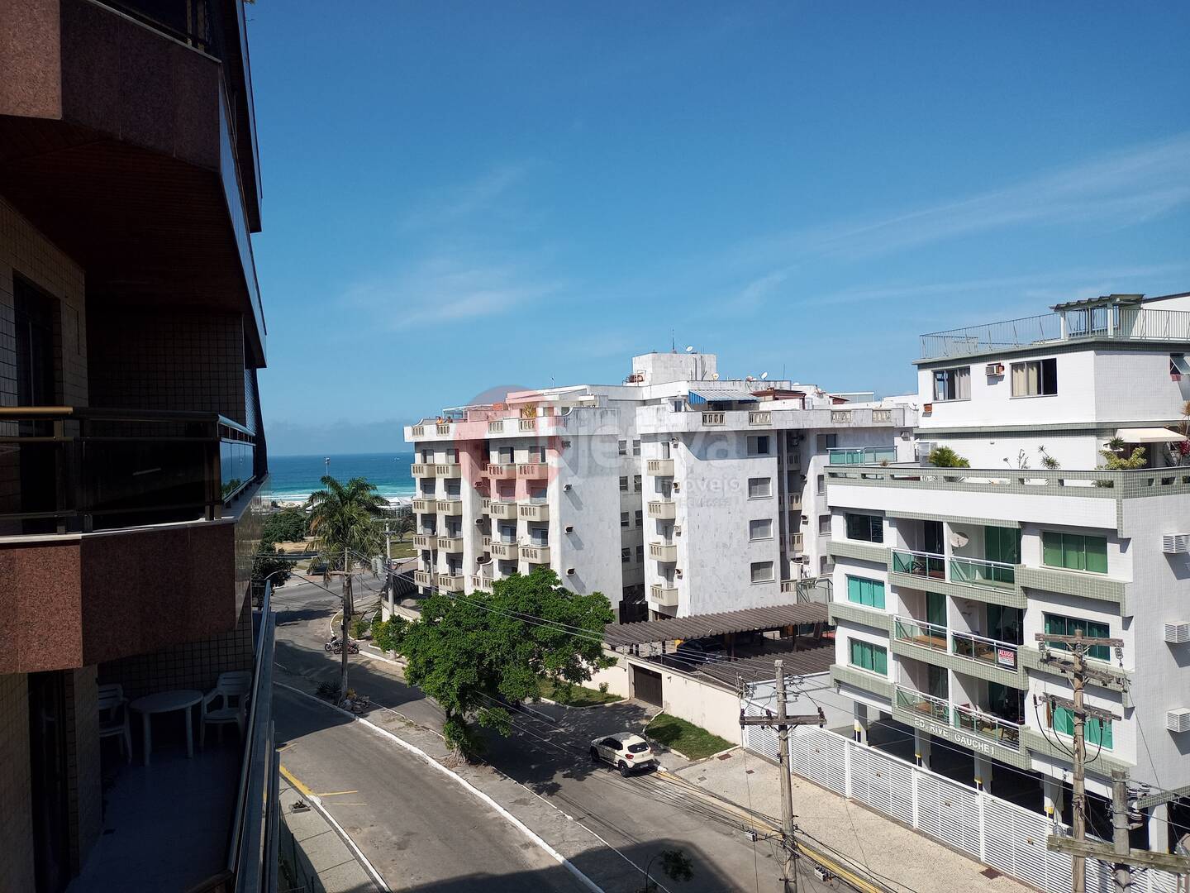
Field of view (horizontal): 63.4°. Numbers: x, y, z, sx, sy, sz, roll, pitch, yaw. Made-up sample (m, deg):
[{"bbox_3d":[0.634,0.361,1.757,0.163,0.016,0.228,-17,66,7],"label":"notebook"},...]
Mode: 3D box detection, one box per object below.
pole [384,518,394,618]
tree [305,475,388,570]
[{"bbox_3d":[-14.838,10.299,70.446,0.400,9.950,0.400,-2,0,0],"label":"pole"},{"bbox_3d":[-22.507,9.060,86.734,7.600,12.800,7.600,-2,0,0],"label":"tree"}]

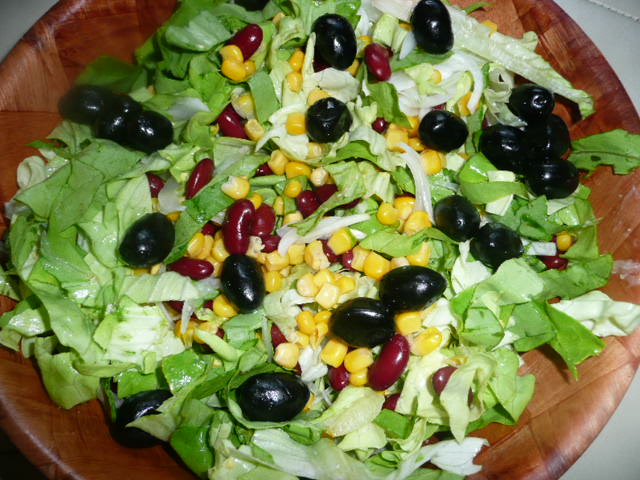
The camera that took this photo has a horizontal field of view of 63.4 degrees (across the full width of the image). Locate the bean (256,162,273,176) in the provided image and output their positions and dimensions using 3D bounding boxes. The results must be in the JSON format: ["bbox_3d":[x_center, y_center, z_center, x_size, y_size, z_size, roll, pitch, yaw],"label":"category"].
[{"bbox_3d":[-0.023,-0.028,0.209,0.017,0.009,0.010,6,71,0],"label":"bean"}]

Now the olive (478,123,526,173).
[{"bbox_3d":[0.075,-0.038,0.214,0.022,0.018,0.018,47,111,6],"label":"olive"}]

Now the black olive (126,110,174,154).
[{"bbox_3d":[-0.071,-0.045,0.217,0.022,0.018,0.018,17,71,20],"label":"black olive"}]

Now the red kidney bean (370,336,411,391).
[{"bbox_3d":[0.025,0.043,0.183,0.010,0.010,0.021,29,74,9],"label":"red kidney bean"}]

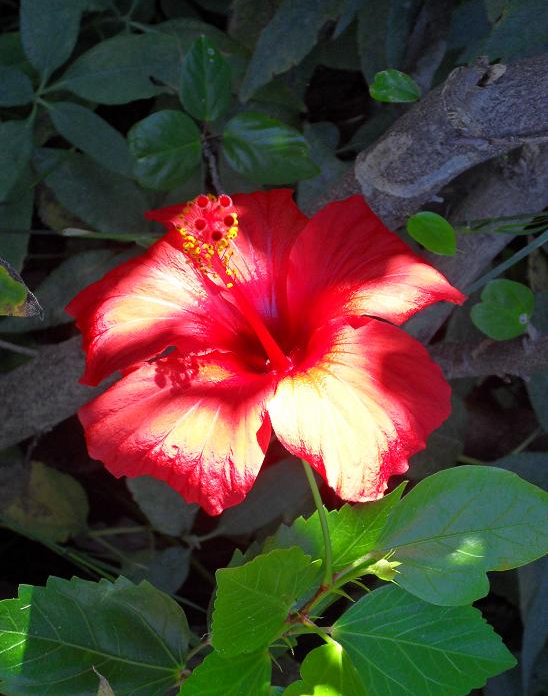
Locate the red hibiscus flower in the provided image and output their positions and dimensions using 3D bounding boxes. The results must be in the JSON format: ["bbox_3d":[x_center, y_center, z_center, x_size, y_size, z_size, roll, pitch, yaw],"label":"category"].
[{"bbox_3d":[-0.002,0.001,0.575,0.130,0.068,0.114,0,60,12],"label":"red hibiscus flower"}]

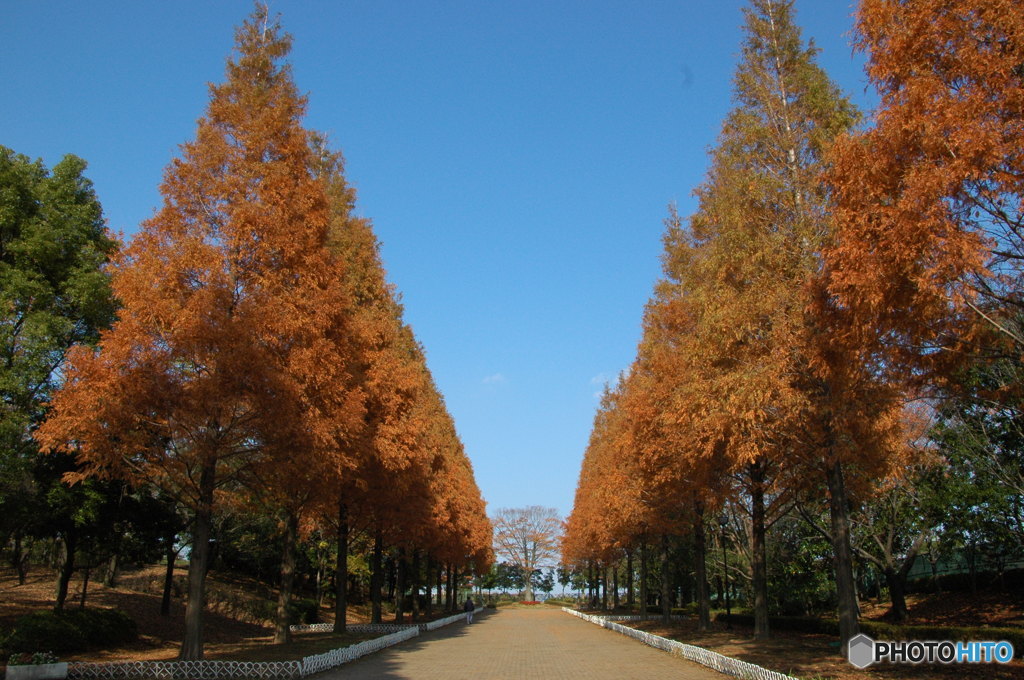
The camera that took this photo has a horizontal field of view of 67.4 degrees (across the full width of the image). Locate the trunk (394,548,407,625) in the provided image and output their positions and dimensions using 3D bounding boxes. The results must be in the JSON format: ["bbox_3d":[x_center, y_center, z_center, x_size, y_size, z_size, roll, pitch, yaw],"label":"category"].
[{"bbox_3d":[-7.559,16.681,52.010,0.500,4.650,0.500,0,-19,0],"label":"trunk"}]

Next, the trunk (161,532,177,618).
[{"bbox_3d":[-15.227,10.367,34.009,0.340,3.560,0.340,0,-19,0],"label":"trunk"}]

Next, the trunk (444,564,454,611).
[{"bbox_3d":[-7.068,28.178,87.584,0.550,5.330,0.550,0,-18,0],"label":"trunk"}]

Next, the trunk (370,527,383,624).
[{"bbox_3d":[-7.950,13.766,45.017,0.470,5.500,0.470,0,-19,0],"label":"trunk"}]

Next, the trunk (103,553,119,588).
[{"bbox_3d":[-21.046,12.087,40.243,0.420,1.810,0.420,0,-18,0],"label":"trunk"}]

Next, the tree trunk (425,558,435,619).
[{"bbox_3d":[-7.099,21.268,66.010,0.550,5.080,0.550,0,-19,0],"label":"tree trunk"}]

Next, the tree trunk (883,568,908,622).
[{"bbox_3d":[17.000,11.315,34.004,0.720,2.270,0.720,0,-19,0],"label":"tree trunk"}]

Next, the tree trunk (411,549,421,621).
[{"bbox_3d":[-7.486,19.086,59.512,0.520,5.320,0.520,0,-19,0],"label":"tree trunk"}]

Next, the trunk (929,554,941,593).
[{"bbox_3d":[23.686,13.083,43.002,0.320,2.040,0.320,0,-19,0],"label":"trunk"}]

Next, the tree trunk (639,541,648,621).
[{"bbox_3d":[9.333,17.166,54.889,0.460,5.460,0.460,0,-18,0],"label":"tree trunk"}]

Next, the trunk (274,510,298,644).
[{"bbox_3d":[-8.190,8.565,27.925,0.430,4.630,0.430,0,-18,0],"label":"trunk"}]

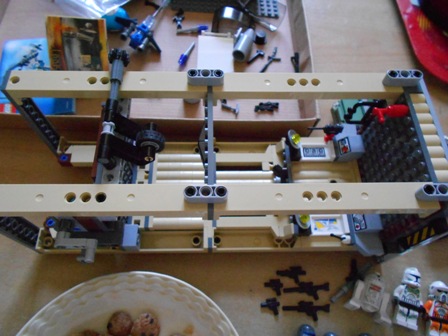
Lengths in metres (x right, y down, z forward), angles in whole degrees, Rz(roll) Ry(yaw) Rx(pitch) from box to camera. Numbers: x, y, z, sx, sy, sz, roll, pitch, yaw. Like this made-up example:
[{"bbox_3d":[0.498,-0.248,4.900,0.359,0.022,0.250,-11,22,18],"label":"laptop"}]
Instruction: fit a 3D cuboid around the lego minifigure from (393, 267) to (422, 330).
[{"bbox_3d":[0.138,0.095,0.250,0.024,0.013,0.042,18,65,6],"label":"lego minifigure"}]

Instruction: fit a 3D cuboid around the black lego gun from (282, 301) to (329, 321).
[{"bbox_3d":[0.063,0.109,0.255,0.036,0.004,0.013,1,64,-2],"label":"black lego gun"}]

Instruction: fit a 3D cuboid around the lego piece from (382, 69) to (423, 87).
[{"bbox_3d":[0.117,-0.058,0.220,0.024,0.008,0.008,0,64,-3],"label":"lego piece"}]

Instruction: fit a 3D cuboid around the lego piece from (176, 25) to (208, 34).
[{"bbox_3d":[-0.035,-0.153,0.374,0.035,0.008,0.008,-5,64,-5],"label":"lego piece"}]

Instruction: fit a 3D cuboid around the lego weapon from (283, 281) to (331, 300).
[{"bbox_3d":[0.065,0.096,0.261,0.037,0.004,0.014,-3,64,-4],"label":"lego weapon"}]

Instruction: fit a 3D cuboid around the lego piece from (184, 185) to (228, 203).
[{"bbox_3d":[-0.010,0.014,0.179,0.024,0.008,0.008,0,64,-3],"label":"lego piece"}]

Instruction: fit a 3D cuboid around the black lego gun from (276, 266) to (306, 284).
[{"bbox_3d":[0.054,0.085,0.266,0.024,0.004,0.014,1,64,-2],"label":"black lego gun"}]

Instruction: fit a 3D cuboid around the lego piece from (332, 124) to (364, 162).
[{"bbox_3d":[0.107,-0.024,0.293,0.021,0.017,0.032,0,64,-3],"label":"lego piece"}]

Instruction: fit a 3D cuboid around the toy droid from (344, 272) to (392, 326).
[{"bbox_3d":[0.107,0.096,0.248,0.028,0.015,0.030,22,65,8],"label":"toy droid"}]

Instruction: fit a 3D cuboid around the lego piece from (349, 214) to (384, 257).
[{"bbox_3d":[0.109,0.051,0.258,0.020,0.019,0.032,0,64,-3],"label":"lego piece"}]

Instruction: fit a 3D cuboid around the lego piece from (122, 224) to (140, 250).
[{"bbox_3d":[-0.069,0.053,0.254,0.011,0.016,0.016,0,64,-3],"label":"lego piece"}]

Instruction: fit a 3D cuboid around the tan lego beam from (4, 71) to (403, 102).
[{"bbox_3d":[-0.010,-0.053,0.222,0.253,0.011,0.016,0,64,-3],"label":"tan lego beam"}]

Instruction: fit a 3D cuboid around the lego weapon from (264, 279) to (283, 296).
[{"bbox_3d":[0.038,0.090,0.254,0.014,0.004,0.013,5,64,0],"label":"lego weapon"}]

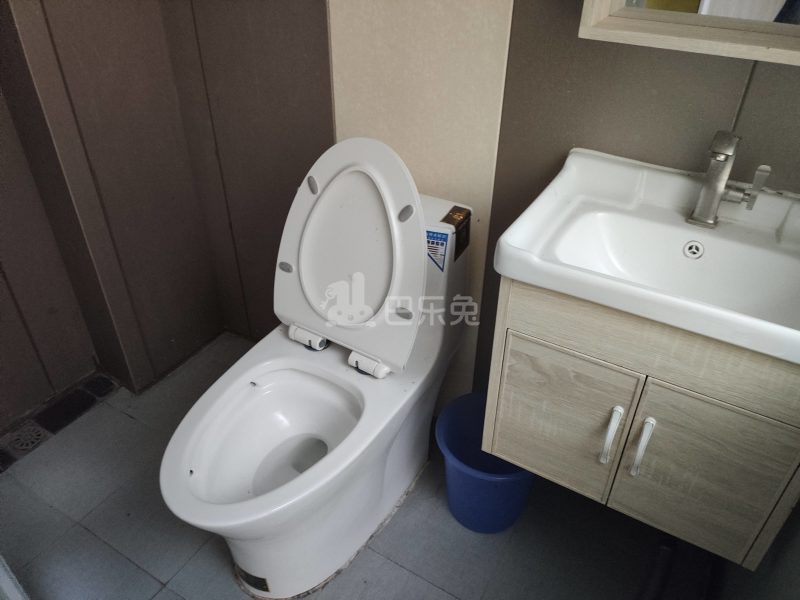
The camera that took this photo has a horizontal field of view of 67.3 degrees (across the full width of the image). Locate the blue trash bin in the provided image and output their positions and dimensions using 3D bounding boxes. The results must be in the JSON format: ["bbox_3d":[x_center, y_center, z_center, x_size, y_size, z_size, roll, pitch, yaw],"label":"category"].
[{"bbox_3d":[0.212,0.398,1.431,0.266,0.238,0.266,0,35,0],"label":"blue trash bin"}]

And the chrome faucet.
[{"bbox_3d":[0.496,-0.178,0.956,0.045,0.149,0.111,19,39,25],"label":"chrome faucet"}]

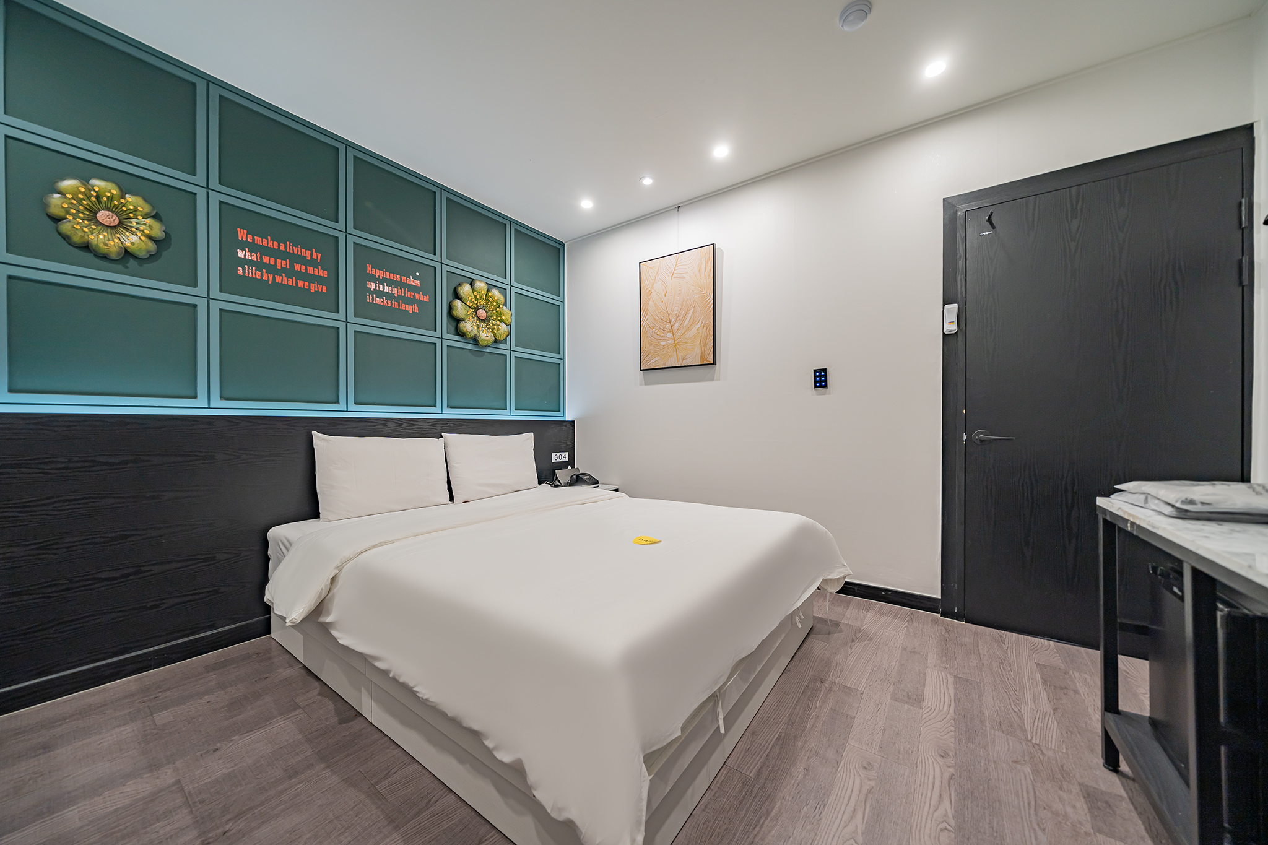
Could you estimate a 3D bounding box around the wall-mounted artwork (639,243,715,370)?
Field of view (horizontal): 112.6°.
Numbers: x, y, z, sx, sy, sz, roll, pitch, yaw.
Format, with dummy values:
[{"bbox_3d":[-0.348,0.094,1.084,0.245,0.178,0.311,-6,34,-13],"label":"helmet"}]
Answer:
[{"bbox_3d":[0.303,-0.792,3.018,0.600,0.810,0.037,0,0,35],"label":"wall-mounted artwork"}]

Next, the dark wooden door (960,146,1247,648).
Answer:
[{"bbox_3d":[1.984,-0.029,1.860,0.830,2.030,0.045,0,0,35],"label":"dark wooden door"}]

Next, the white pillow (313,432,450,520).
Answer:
[{"bbox_3d":[-1.315,0.274,2.284,0.150,0.440,0.680,-13,-8,35],"label":"white pillow"}]

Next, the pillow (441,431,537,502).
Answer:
[{"bbox_3d":[-0.920,0.276,2.839,0.150,0.440,0.700,-13,-8,35],"label":"pillow"}]

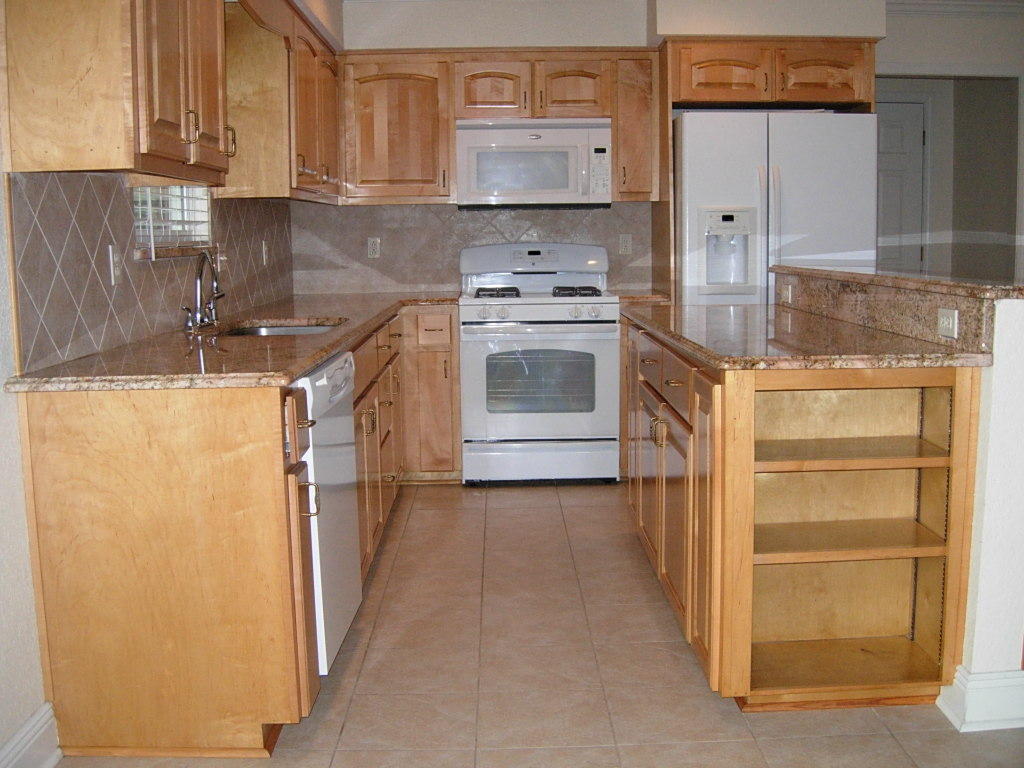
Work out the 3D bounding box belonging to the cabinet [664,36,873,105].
[{"bbox_3d":[1.207,-1.500,5.233,0.965,0.305,0.580,-1,8,-1],"label":"cabinet"}]

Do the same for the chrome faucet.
[{"bbox_3d":[-1.034,-0.324,3.575,0.145,0.262,0.250,-3,8,-13],"label":"chrome faucet"}]

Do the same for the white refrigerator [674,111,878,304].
[{"bbox_3d":[1.256,-0.433,5.359,0.911,1.753,0.750,-1,8,-1],"label":"white refrigerator"}]

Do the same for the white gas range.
[{"bbox_3d":[0.131,-0.123,5.401,0.760,1.185,0.670,-1,8,-1],"label":"white gas range"}]

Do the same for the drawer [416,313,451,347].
[{"bbox_3d":[-0.375,-0.287,5.295,0.155,0.150,0.420,-1,8,-1],"label":"drawer"}]

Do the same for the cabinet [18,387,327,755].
[{"bbox_3d":[-0.802,0.427,2.569,0.623,0.880,0.271,-1,8,-1],"label":"cabinet"}]

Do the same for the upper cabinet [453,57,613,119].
[{"bbox_3d":[0.104,-1.477,5.361,0.764,0.311,0.322,-1,8,-1],"label":"upper cabinet"}]

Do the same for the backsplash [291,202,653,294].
[{"bbox_3d":[-0.211,-0.725,5.641,1.915,0.465,0.030,-1,8,-1],"label":"backsplash"}]

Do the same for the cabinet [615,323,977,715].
[{"bbox_3d":[0.796,0.276,3.473,0.630,0.880,1.812,-1,8,-1],"label":"cabinet"}]

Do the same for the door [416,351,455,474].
[{"bbox_3d":[-0.366,0.132,5.114,0.153,0.582,0.022,-1,8,-1],"label":"door"}]

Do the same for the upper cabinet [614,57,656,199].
[{"bbox_3d":[0.601,-1.295,5.414,0.207,0.720,0.340,-1,8,-1],"label":"upper cabinet"}]

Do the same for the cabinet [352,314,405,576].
[{"bbox_3d":[-0.818,0.198,4.226,0.613,0.880,1.786,-1,8,-1],"label":"cabinet"}]

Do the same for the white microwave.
[{"bbox_3d":[0.109,-1.112,5.386,0.760,0.425,0.410,-1,8,-1],"label":"white microwave"}]

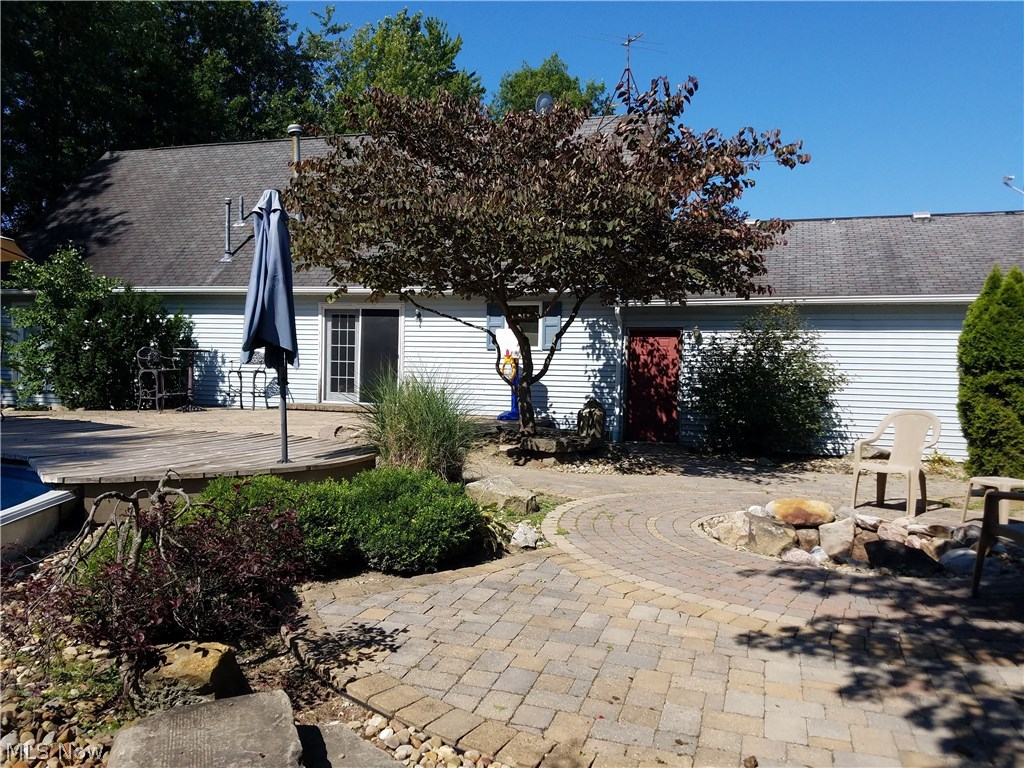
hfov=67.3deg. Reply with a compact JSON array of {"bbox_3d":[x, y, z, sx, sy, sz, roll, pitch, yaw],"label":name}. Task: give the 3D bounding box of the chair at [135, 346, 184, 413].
[{"bbox_3d":[-6.481,-0.067,14.100,0.580,1.150,0.560,2,1,22],"label":"chair"}]

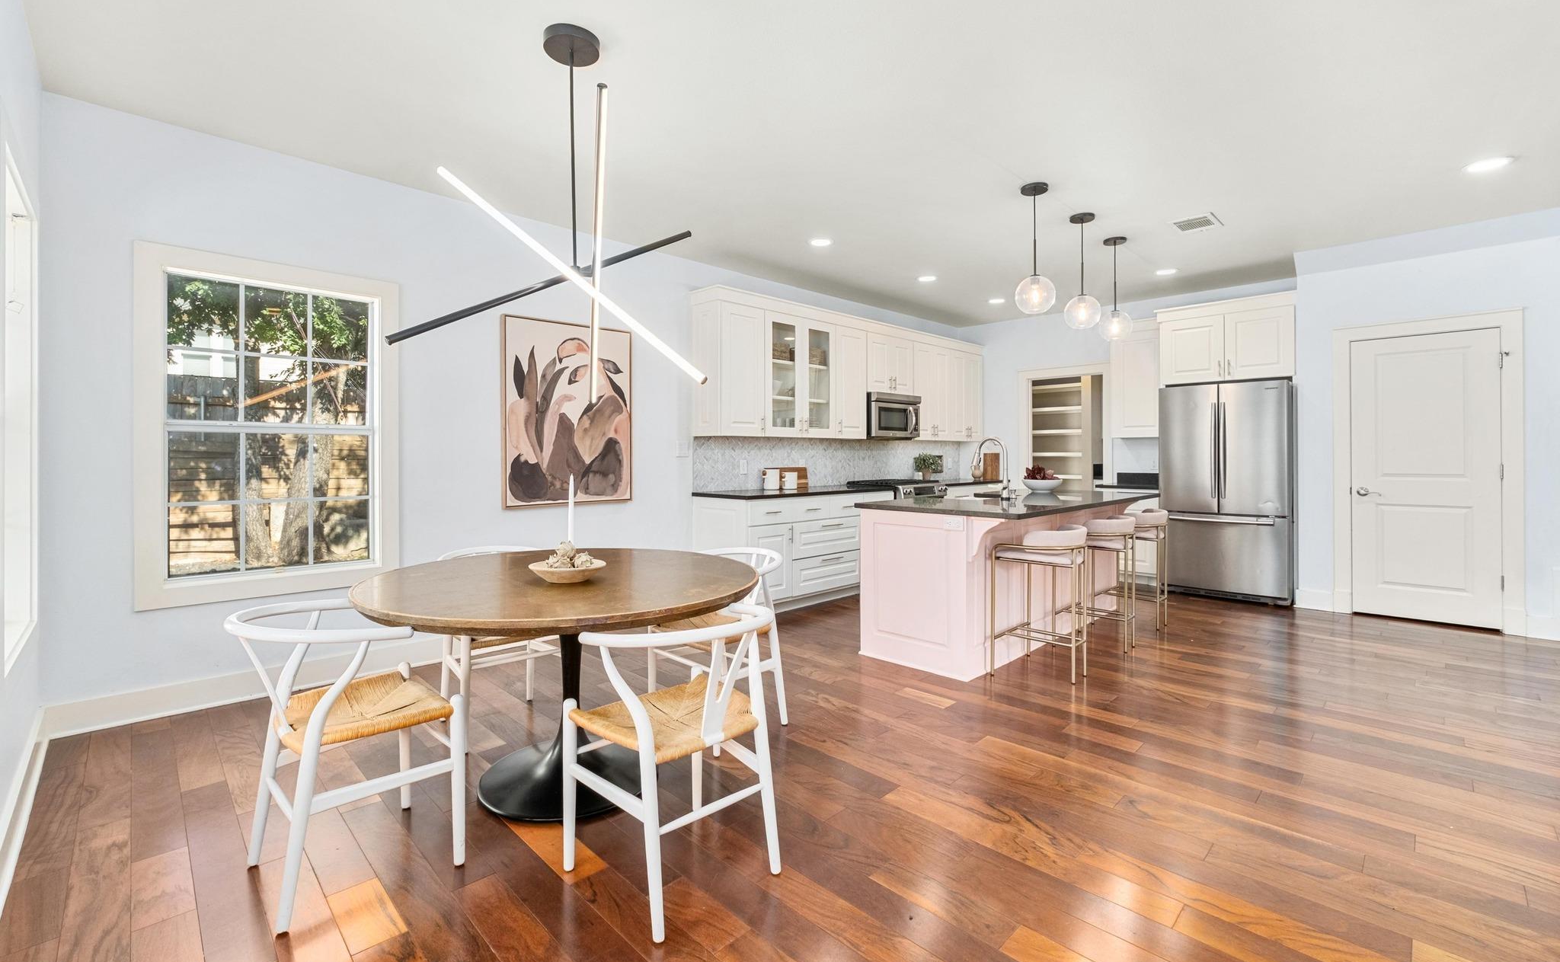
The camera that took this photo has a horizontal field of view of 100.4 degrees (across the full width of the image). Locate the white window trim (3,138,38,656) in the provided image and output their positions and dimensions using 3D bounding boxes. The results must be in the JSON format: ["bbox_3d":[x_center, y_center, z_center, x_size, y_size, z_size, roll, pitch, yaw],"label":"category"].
[{"bbox_3d":[-2.536,-0.221,2.174,0.080,1.550,0.910,-2,2,-45],"label":"white window trim"}]

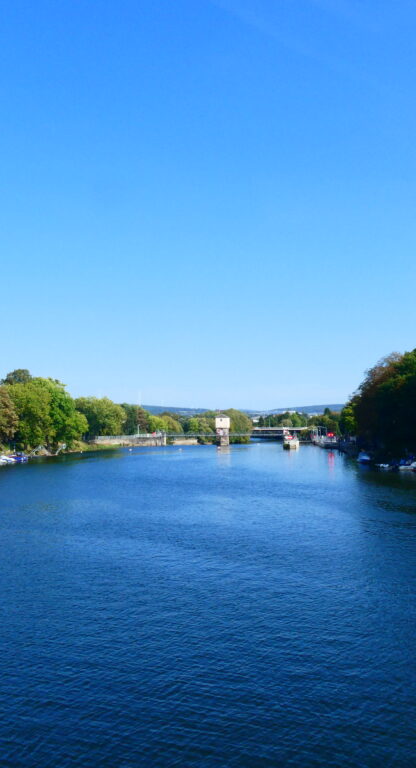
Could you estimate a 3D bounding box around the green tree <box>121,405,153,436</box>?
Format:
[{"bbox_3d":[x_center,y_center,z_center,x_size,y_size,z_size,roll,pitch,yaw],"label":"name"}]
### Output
[{"bbox_3d":[-23.162,11.867,229.694,9.800,10.483,9.800,0,-3,-6],"label":"green tree"}]

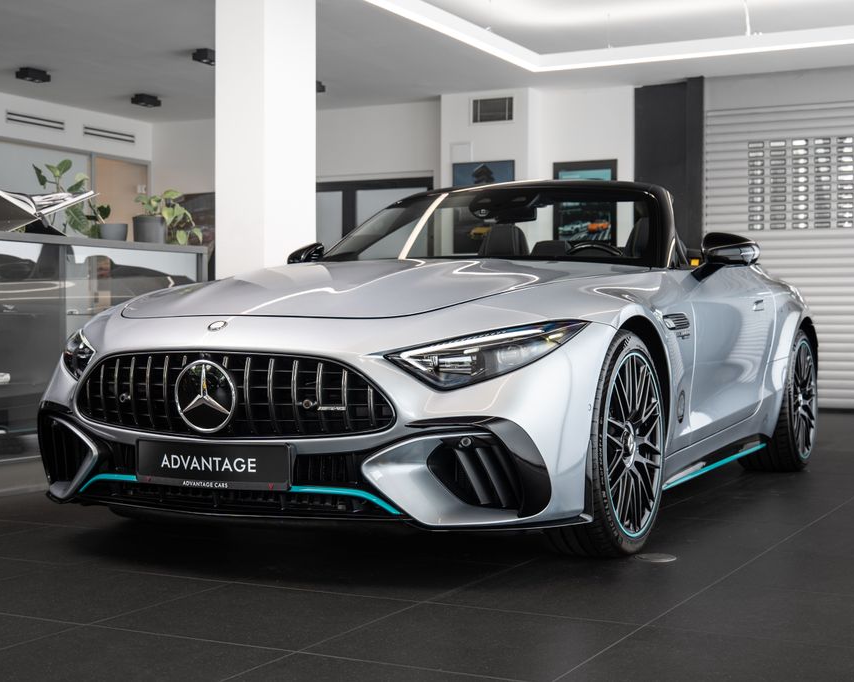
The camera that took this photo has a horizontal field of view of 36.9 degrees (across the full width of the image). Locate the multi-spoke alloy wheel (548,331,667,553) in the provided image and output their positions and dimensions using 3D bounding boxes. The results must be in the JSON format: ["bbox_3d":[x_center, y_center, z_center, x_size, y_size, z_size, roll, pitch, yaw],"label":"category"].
[{"bbox_3d":[0.528,0.317,4.022,0.275,0.710,0.715,0,0,28],"label":"multi-spoke alloy wheel"}]

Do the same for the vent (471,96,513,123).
[{"bbox_3d":[0.611,-2.139,11.850,0.410,0.230,0.030,1,1,27],"label":"vent"}]

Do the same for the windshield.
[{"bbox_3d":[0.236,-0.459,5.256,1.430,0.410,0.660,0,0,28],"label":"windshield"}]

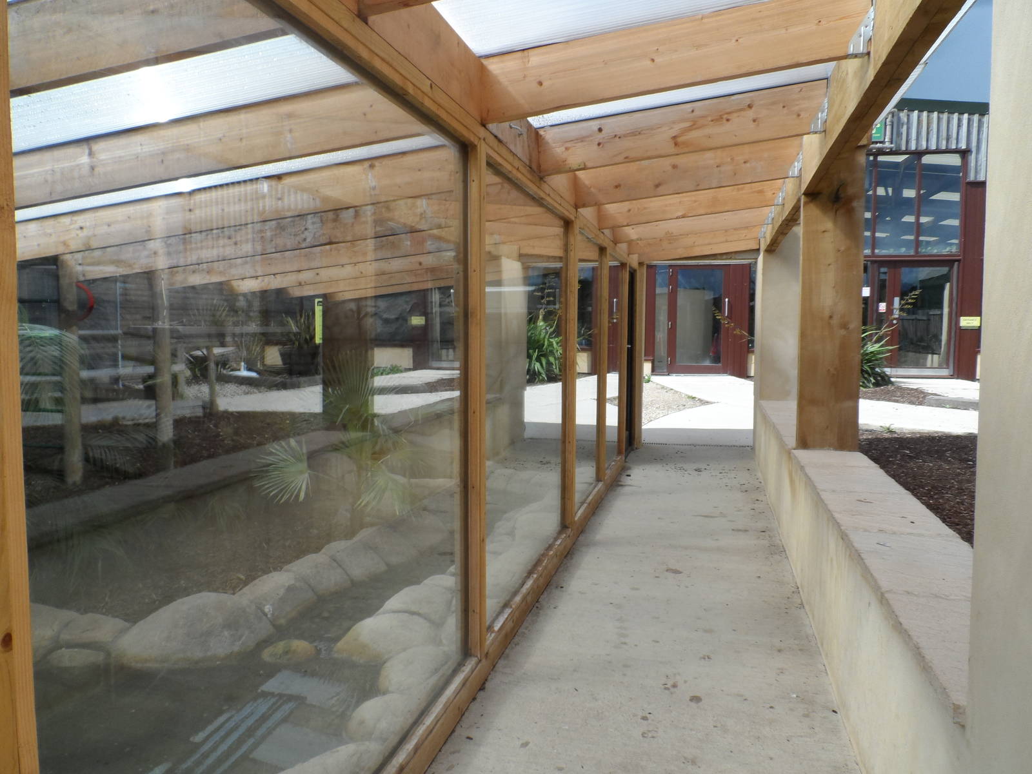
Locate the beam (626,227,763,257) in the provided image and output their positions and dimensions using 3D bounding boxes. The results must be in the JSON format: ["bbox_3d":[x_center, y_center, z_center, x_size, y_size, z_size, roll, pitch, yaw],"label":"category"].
[{"bbox_3d":[1.636,-1.437,6.641,1.277,0.222,0.049,-7,2,16],"label":"beam"}]

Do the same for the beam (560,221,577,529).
[{"bbox_3d":[0.332,-0.057,4.516,0.084,1.925,0.089,1,5,15],"label":"beam"}]

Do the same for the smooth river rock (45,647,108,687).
[{"bbox_3d":[-1.809,1.129,2.917,0.225,0.110,0.150,-2,4,-33],"label":"smooth river rock"}]

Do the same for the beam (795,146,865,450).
[{"bbox_3d":[1.878,-0.512,4.272,0.328,1.750,0.164,1,5,15],"label":"beam"}]

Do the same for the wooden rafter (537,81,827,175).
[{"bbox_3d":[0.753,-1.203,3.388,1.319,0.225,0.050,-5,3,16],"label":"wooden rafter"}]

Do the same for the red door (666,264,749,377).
[{"bbox_3d":[3.586,-1.246,13.400,1.570,2.084,0.090,0,4,3],"label":"red door"}]

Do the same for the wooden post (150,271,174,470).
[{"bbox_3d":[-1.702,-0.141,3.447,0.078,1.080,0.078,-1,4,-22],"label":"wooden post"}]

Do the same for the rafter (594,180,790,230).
[{"bbox_3d":[1.165,-1.300,4.925,1.277,0.222,0.049,-7,2,16],"label":"rafter"}]

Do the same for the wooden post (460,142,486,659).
[{"bbox_3d":[-0.160,0.069,2.752,0.085,1.960,0.085,1,5,15],"label":"wooden post"}]

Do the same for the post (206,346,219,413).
[{"bbox_3d":[-2.651,-0.065,6.242,0.072,0.575,0.072,-1,4,-17],"label":"post"}]

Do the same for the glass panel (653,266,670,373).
[{"bbox_3d":[2.786,-1.297,13.700,0.274,2.014,0.030,1,4,6],"label":"glass panel"}]

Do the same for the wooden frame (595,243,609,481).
[{"bbox_3d":[0.679,-0.173,5.640,0.082,1.825,0.070,1,4,15],"label":"wooden frame"}]

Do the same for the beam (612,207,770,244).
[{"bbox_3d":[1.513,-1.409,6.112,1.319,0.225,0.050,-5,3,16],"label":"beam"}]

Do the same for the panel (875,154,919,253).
[{"bbox_3d":[7.172,-3.430,13.500,0.725,1.827,0.030,1,4,6],"label":"panel"}]

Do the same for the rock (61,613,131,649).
[{"bbox_3d":[-1.817,1.075,3.086,0.265,0.115,0.170,-2,4,-33],"label":"rock"}]

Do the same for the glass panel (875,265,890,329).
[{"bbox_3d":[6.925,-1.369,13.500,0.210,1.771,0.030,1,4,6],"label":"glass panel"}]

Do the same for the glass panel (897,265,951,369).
[{"bbox_3d":[7.512,-1.289,13.150,0.993,1.867,0.050,0,4,3],"label":"glass panel"}]

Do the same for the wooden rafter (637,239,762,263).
[{"bbox_3d":[2.016,-1.546,7.915,1.319,0.225,0.050,-5,3,16],"label":"wooden rafter"}]

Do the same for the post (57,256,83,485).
[{"bbox_3d":[-2.275,-0.093,3.658,0.082,1.152,0.082,1,4,16],"label":"post"}]

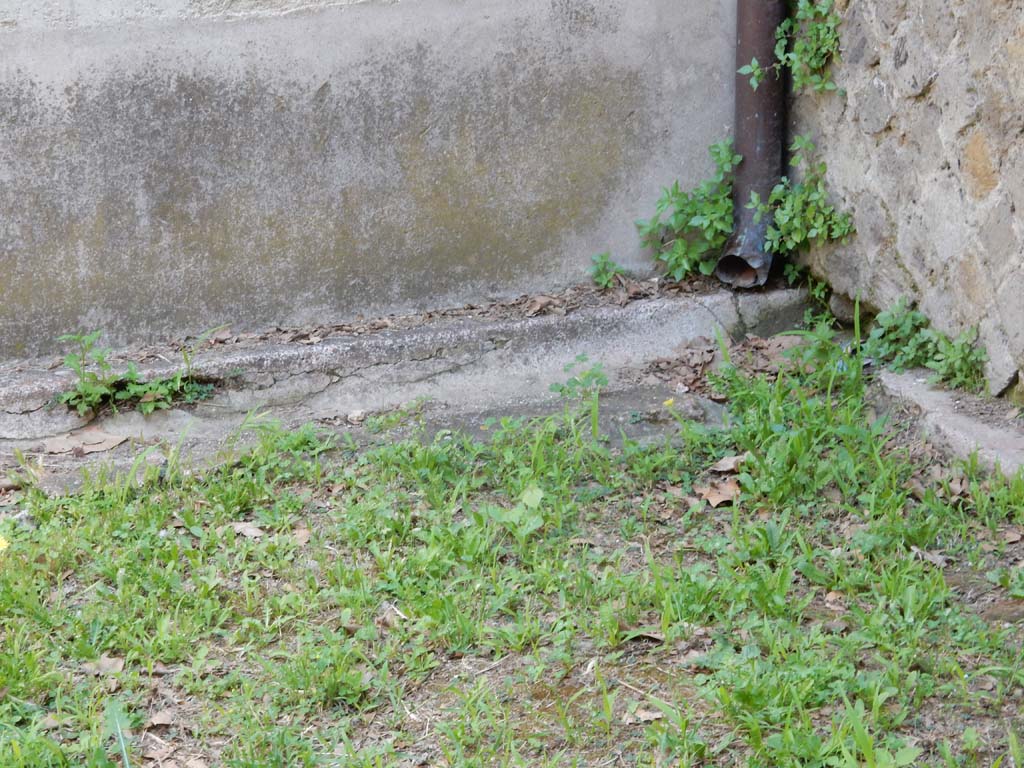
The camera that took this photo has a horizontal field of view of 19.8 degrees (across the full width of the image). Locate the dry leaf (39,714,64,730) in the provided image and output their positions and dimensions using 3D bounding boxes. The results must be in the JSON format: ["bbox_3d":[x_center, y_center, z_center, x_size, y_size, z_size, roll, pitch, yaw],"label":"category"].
[{"bbox_3d":[-0.641,0.471,4.075,0.036,0.012,0.029,0,17,0],"label":"dry leaf"}]

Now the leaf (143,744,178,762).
[{"bbox_3d":[-0.477,0.501,3.973,0.049,0.012,0.034,0,17,0],"label":"leaf"}]

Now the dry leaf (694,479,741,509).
[{"bbox_3d":[0.351,0.187,5.005,0.079,0.028,0.078,0,17,0],"label":"dry leaf"}]

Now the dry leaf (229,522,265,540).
[{"bbox_3d":[-0.439,0.244,4.839,0.059,0.014,0.051,0,17,0],"label":"dry leaf"}]

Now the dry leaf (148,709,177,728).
[{"bbox_3d":[-0.489,0.467,4.085,0.042,0.015,0.036,0,17,0],"label":"dry leaf"}]

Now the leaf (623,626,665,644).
[{"bbox_3d":[0.197,0.377,4.392,0.063,0.012,0.043,0,17,0],"label":"leaf"}]

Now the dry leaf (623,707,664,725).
[{"bbox_3d":[0.184,0.464,4.099,0.059,0.012,0.036,0,17,0],"label":"dry leaf"}]

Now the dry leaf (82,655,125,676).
[{"bbox_3d":[-0.596,0.411,4.275,0.061,0.014,0.052,0,17,0],"label":"dry leaf"}]

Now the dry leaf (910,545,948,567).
[{"bbox_3d":[0.673,0.276,4.720,0.061,0.019,0.052,0,17,0],"label":"dry leaf"}]

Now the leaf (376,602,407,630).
[{"bbox_3d":[-0.183,0.353,4.446,0.045,0.028,0.046,0,17,0],"label":"leaf"}]

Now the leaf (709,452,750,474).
[{"bbox_3d":[0.384,0.141,5.176,0.074,0.020,0.063,0,17,0],"label":"leaf"}]

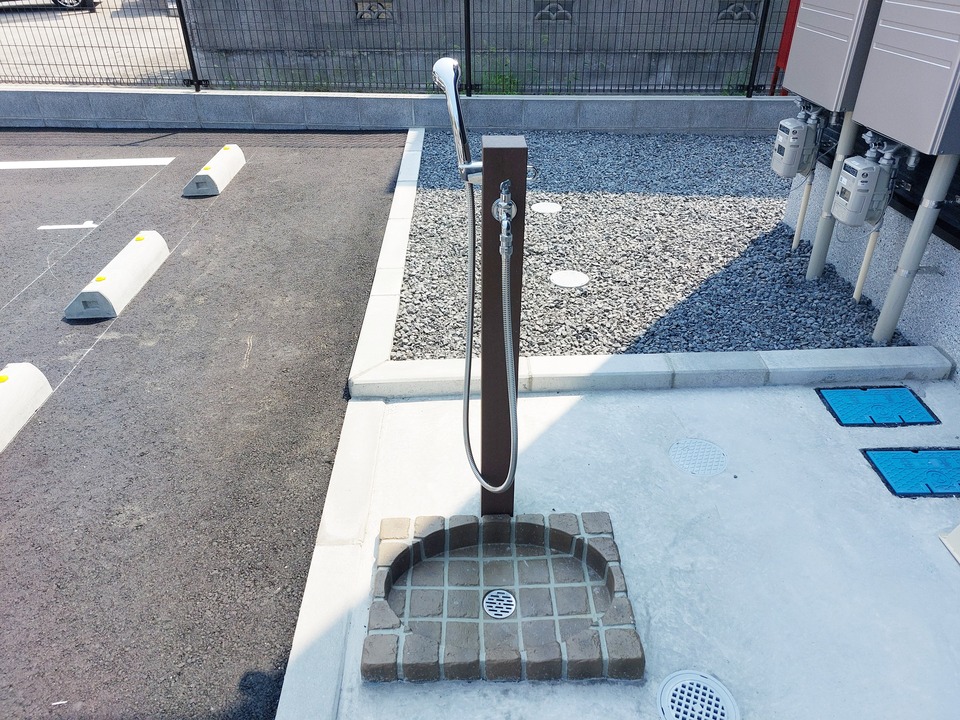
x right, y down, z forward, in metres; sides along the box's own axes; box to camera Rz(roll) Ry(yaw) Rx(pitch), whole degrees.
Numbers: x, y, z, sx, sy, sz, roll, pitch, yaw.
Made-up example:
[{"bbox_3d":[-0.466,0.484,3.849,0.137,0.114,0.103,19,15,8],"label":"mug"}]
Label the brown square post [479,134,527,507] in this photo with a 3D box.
[{"bbox_3d":[0.043,0.002,1.437,0.081,0.923,0.081,-1,32,-2],"label":"brown square post"}]

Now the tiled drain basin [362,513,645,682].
[{"bbox_3d":[0.043,0.507,1.473,0.561,0.066,0.396,-1,32,-1],"label":"tiled drain basin"}]

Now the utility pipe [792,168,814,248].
[{"bbox_3d":[1.453,-0.666,2.989,0.027,0.362,0.027,-4,32,0],"label":"utility pipe"}]

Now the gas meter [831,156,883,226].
[{"bbox_3d":[1.394,-0.624,2.442,0.125,0.215,0.125,-1,32,-2],"label":"gas meter"}]

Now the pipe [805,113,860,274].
[{"bbox_3d":[1.389,-0.624,2.629,0.061,0.671,0.061,-4,32,0],"label":"pipe"}]

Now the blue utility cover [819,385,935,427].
[{"bbox_3d":[1.262,0.153,2.122,0.313,0.020,0.205,-1,32,-2],"label":"blue utility cover"}]

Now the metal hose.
[{"bbox_3d":[0.023,0.007,1.359,0.118,0.705,0.145,-1,32,-2],"label":"metal hose"}]

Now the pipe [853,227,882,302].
[{"bbox_3d":[1.486,-0.368,2.557,0.027,0.312,0.027,-4,32,0],"label":"pipe"}]

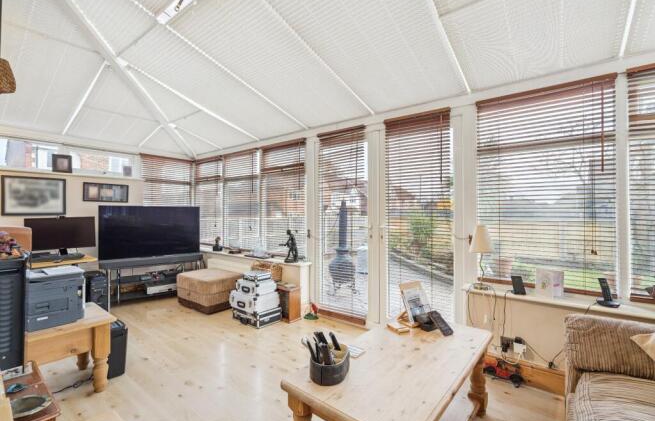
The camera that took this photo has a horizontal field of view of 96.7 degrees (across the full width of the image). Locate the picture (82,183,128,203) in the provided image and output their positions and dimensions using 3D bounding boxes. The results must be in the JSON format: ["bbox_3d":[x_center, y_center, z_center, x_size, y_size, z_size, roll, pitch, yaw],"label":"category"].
[{"bbox_3d":[-2.934,-0.231,3.880,0.025,0.239,0.493,0,0,38],"label":"picture"}]

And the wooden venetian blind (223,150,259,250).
[{"bbox_3d":[-1.288,-0.158,4.327,0.833,1.403,0.070,0,0,38],"label":"wooden venetian blind"}]

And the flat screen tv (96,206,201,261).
[{"bbox_3d":[-2.370,0.290,3.980,1.175,0.670,0.080,0,0,-36],"label":"flat screen tv"}]

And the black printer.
[{"bbox_3d":[-1.925,0.584,1.922,0.370,0.310,0.400,0,0,36],"label":"black printer"}]

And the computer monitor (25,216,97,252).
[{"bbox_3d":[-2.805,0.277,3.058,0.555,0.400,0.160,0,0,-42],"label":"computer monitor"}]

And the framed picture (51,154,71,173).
[{"bbox_3d":[-3.228,-0.571,3.551,0.025,0.205,0.178,0,0,38],"label":"framed picture"}]

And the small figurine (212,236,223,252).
[{"bbox_3d":[-1.674,0.509,4.443,0.120,0.219,0.110,0,0,23],"label":"small figurine"}]

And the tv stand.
[{"bbox_3d":[-2.344,0.920,3.940,1.160,0.540,0.420,0,0,-36],"label":"tv stand"}]

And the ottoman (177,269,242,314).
[{"bbox_3d":[-1.489,0.997,3.690,0.680,0.385,0.450,0,0,38],"label":"ottoman"}]

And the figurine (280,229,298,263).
[{"bbox_3d":[-0.458,0.415,3.444,0.210,0.387,0.140,0,0,12],"label":"figurine"}]

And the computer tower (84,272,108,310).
[{"bbox_3d":[-2.838,0.993,3.548,0.450,0.470,0.185,0,0,38],"label":"computer tower"}]

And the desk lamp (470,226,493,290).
[{"bbox_3d":[1.159,0.353,2.200,0.165,0.494,0.165,0,0,38],"label":"desk lamp"}]

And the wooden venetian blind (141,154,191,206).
[{"bbox_3d":[-2.629,-0.153,4.804,0.070,1.405,0.803,0,0,38],"label":"wooden venetian blind"}]

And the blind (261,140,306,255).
[{"bbox_3d":[-0.578,-0.155,3.779,0.833,1.410,0.070,0,0,38],"label":"blind"}]

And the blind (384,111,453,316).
[{"bbox_3d":[0.824,0.116,2.697,0.615,2.011,0.070,0,0,38],"label":"blind"}]

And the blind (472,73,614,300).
[{"bbox_3d":[1.549,-0.153,2.127,0.807,1.439,0.060,0,0,38],"label":"blind"}]

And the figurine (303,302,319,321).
[{"bbox_3d":[-0.185,1.118,3.261,0.165,0.145,0.140,0,0,0],"label":"figurine"}]

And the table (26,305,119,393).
[{"bbox_3d":[-1.958,0.983,1.855,0.620,0.470,0.850,-1,0,42],"label":"table"}]

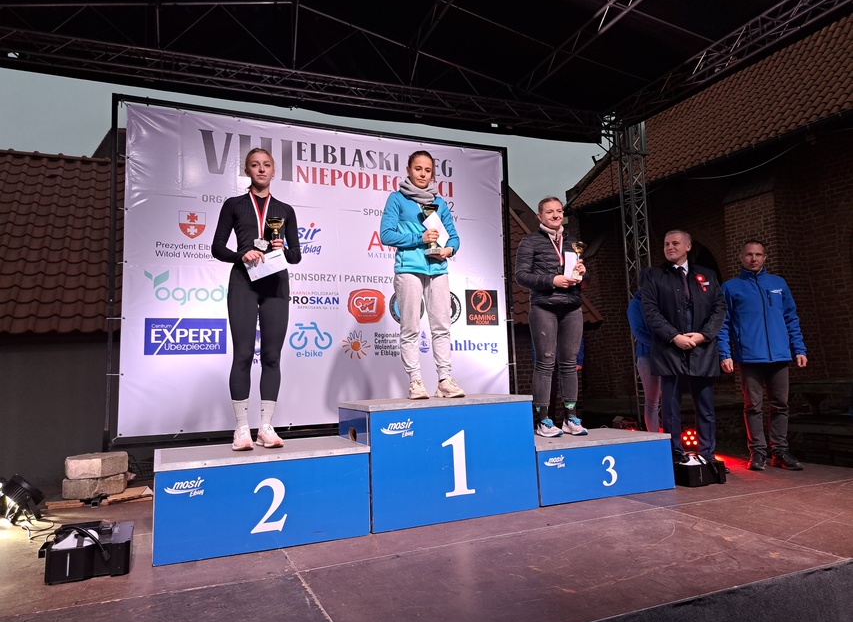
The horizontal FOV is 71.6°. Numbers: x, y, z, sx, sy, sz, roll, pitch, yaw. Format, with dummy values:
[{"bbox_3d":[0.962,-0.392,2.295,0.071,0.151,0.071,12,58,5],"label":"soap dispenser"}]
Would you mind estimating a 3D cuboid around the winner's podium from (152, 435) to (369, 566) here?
[{"bbox_3d":[-0.856,0.928,3.051,0.991,0.430,0.608,1,-6,-23],"label":"winner's podium"}]

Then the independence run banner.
[{"bbox_3d":[-0.871,-0.366,5.817,3.769,2.904,0.050,1,-6,-22],"label":"independence run banner"}]

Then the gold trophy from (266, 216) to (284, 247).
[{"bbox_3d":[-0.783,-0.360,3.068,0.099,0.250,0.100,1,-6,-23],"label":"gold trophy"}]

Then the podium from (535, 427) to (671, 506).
[{"bbox_3d":[1.007,1.004,3.926,1.032,0.341,0.620,1,-6,-23],"label":"podium"}]

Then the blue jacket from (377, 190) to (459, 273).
[{"bbox_3d":[-0.046,-0.499,3.745,0.491,0.555,0.330,0,-6,-18],"label":"blue jacket"}]

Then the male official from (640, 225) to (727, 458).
[{"bbox_3d":[2.058,0.278,4.690,0.590,1.876,0.420,-3,-6,9],"label":"male official"}]

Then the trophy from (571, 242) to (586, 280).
[{"bbox_3d":[1.058,-0.343,4.103,0.100,0.275,0.100,4,-5,0],"label":"trophy"}]

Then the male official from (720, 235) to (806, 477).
[{"bbox_3d":[2.598,0.317,4.580,0.576,1.742,0.360,-4,-6,17],"label":"male official"}]

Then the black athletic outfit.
[{"bbox_3d":[-0.920,-0.089,3.202,0.451,1.146,0.320,1,-7,-26],"label":"black athletic outfit"}]

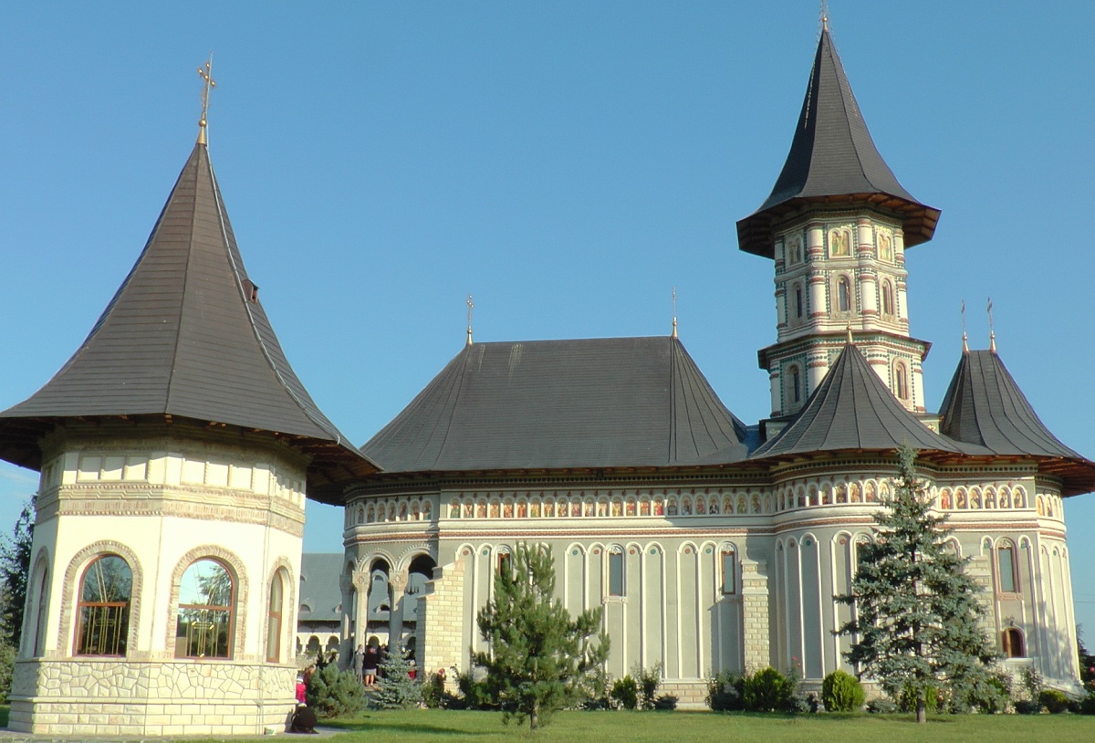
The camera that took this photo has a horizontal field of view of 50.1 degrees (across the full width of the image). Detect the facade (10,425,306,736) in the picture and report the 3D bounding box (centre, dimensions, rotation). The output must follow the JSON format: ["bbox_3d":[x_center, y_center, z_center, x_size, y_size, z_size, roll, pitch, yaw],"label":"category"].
[{"bbox_3d":[-11.365,6.486,34.475,7.400,7.810,7.400,1,-15,-3],"label":"facade"}]

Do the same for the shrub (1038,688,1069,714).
[{"bbox_3d":[18.657,12.123,43.077,1.054,0.874,1.022,-2,-15,10],"label":"shrub"}]

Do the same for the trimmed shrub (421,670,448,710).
[{"bbox_3d":[-4.731,13.240,48.740,1.140,1.613,1.140,-2,-15,9],"label":"trimmed shrub"}]

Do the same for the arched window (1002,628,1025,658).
[{"bbox_3d":[18.240,10.630,45.827,0.830,1.200,0.250,-2,-15,10],"label":"arched window"}]

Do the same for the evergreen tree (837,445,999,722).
[{"bbox_3d":[12.827,7.236,40.554,5.372,9.436,5.372,-2,-15,10],"label":"evergreen tree"}]

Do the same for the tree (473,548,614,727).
[{"bbox_3d":[-0.171,7.597,33.775,3.950,5.242,3.753,-2,-15,9],"label":"tree"}]

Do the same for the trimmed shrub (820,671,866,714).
[{"bbox_3d":[11.149,12.038,44.066,1.649,1.592,1.649,-2,-15,9],"label":"trimmed shrub"}]

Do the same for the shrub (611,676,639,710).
[{"bbox_3d":[3.238,13.311,48.581,1.136,1.388,1.136,-2,-15,9],"label":"shrub"}]

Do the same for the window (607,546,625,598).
[{"bbox_3d":[2.921,8.453,49.622,0.700,2.120,0.250,-2,-15,10],"label":"window"}]

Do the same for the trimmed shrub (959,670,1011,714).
[{"bbox_3d":[16.242,11.886,43.446,1.861,1.537,1.709,-2,-15,10],"label":"trimmed shrub"}]

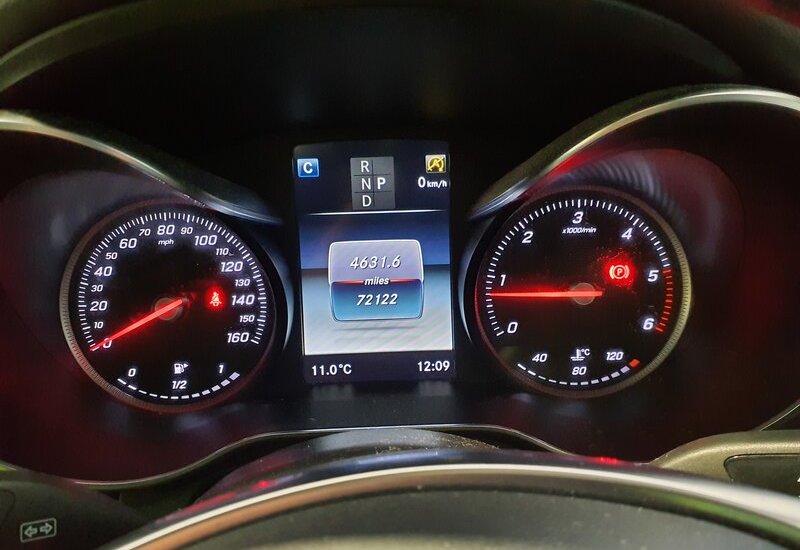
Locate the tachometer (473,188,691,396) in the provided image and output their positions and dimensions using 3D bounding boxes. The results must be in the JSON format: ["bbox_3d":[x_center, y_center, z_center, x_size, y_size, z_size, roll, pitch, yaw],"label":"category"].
[{"bbox_3d":[0.090,0.008,0.308,0.104,0.104,0.018,-2,6,0],"label":"tachometer"}]

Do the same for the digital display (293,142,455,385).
[{"bbox_3d":[-0.013,-0.006,0.311,0.077,0.119,0.010,-2,6,0],"label":"digital display"}]

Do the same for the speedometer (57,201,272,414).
[{"bbox_3d":[-0.114,0.016,0.307,0.104,0.104,0.018,-2,6,0],"label":"speedometer"}]

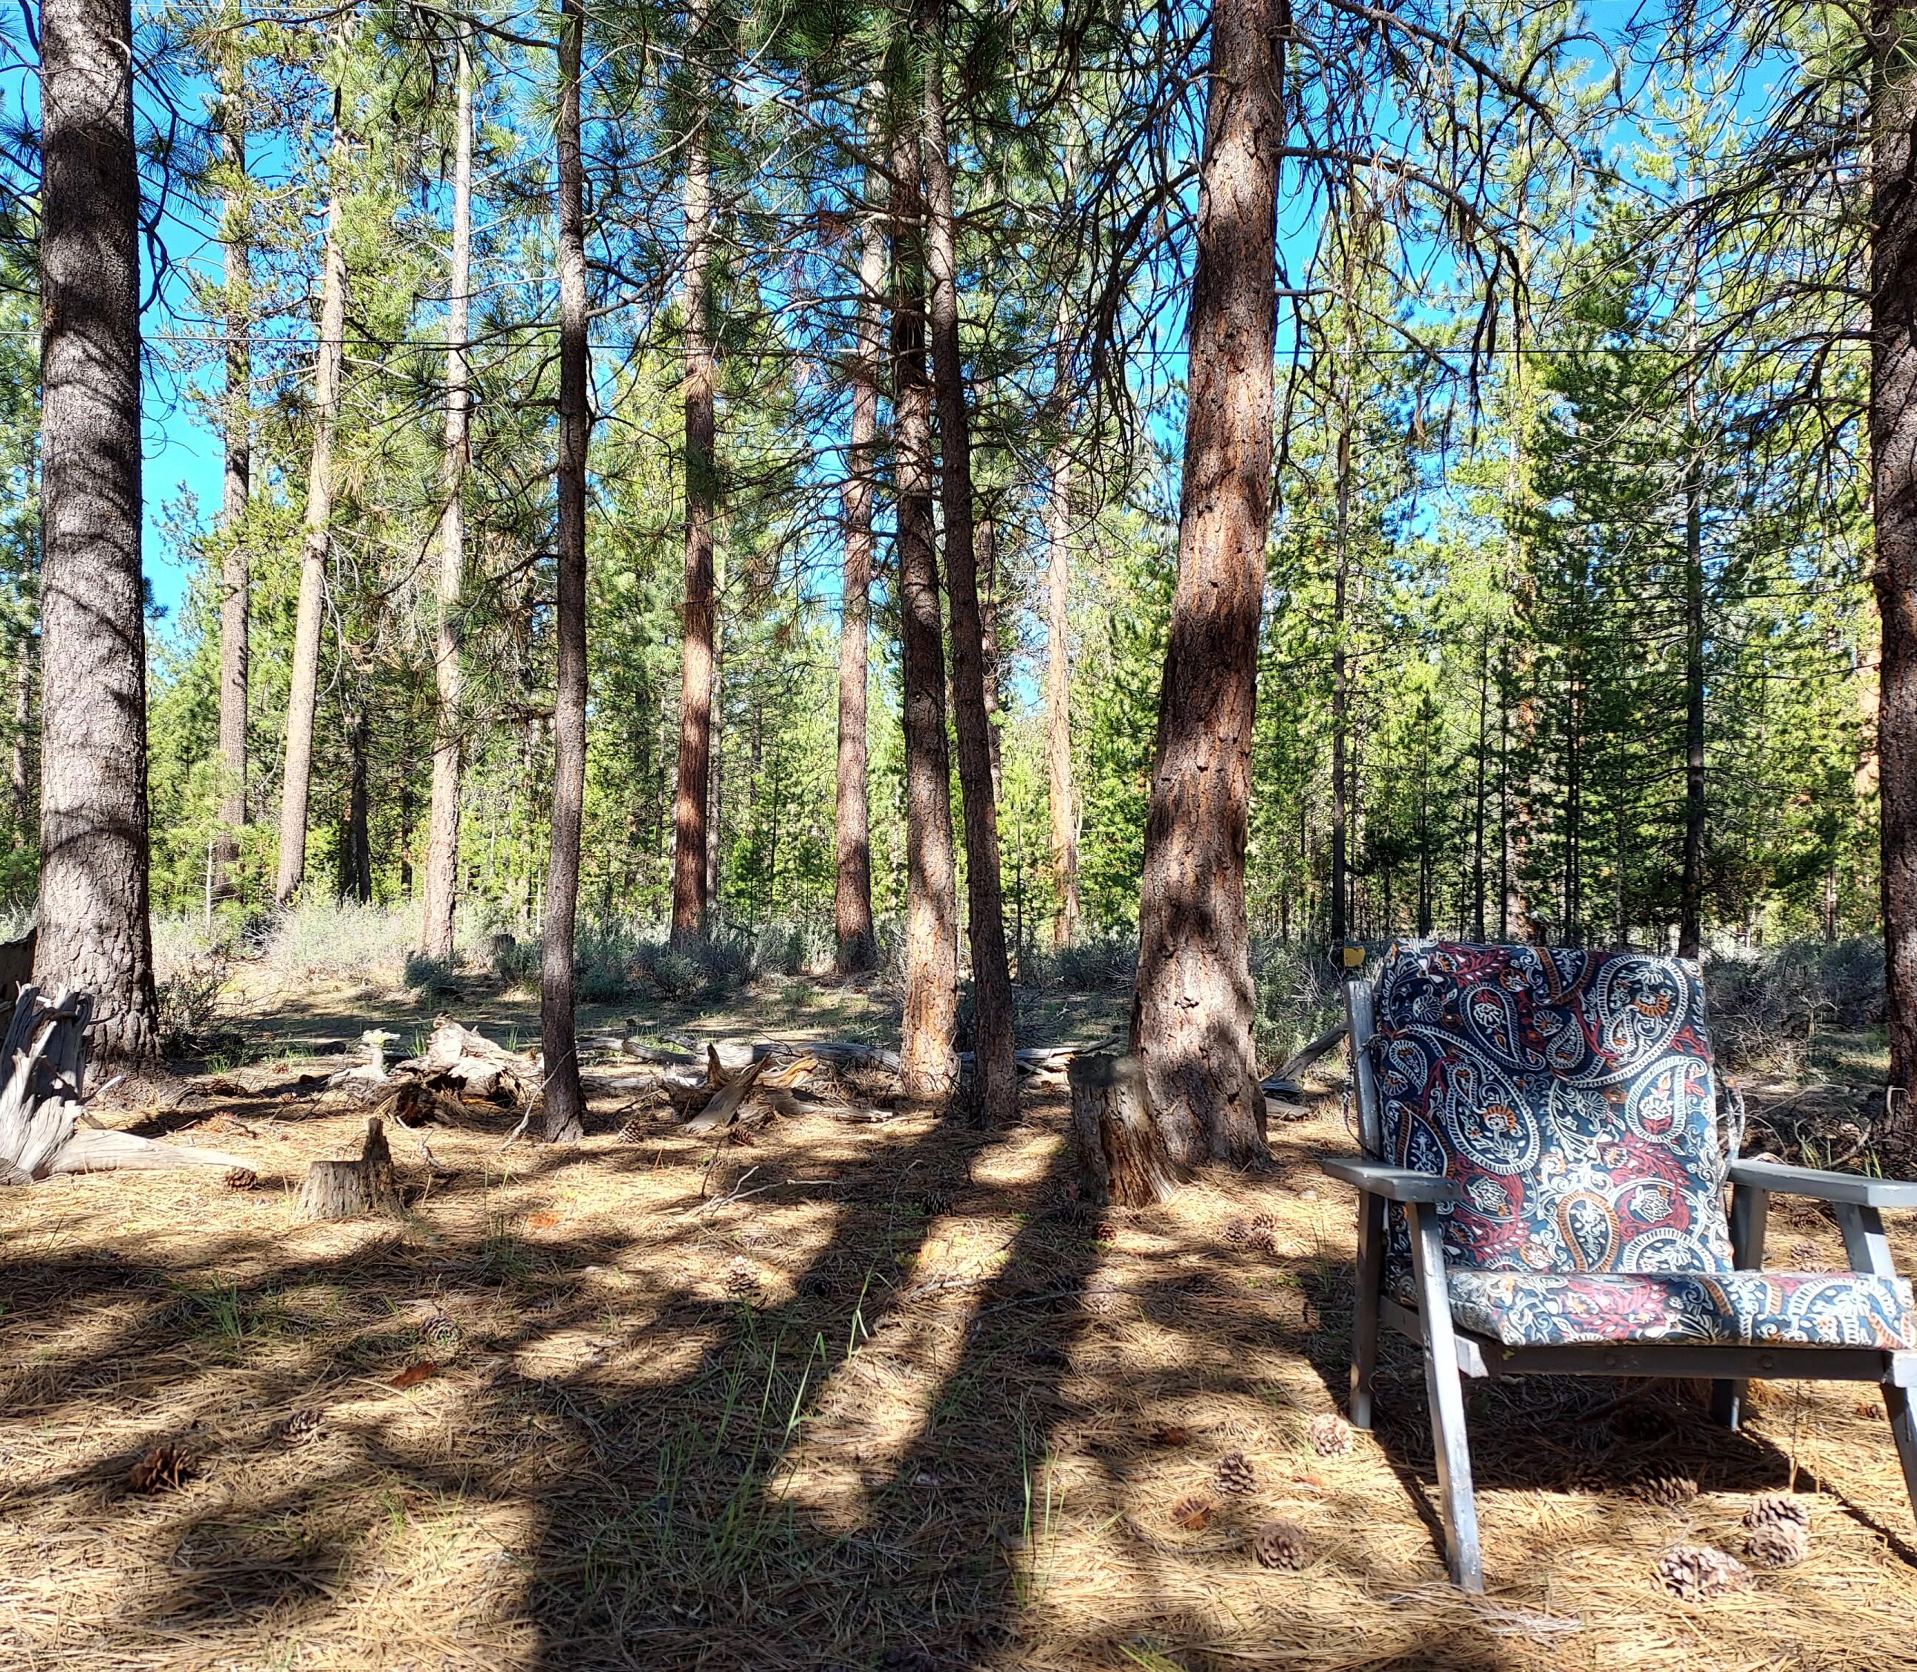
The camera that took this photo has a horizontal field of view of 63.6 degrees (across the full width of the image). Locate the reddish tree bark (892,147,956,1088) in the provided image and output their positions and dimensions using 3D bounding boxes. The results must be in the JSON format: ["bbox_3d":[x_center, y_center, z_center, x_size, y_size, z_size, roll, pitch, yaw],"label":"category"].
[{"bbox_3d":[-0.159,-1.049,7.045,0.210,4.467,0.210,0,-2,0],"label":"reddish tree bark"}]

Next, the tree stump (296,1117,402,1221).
[{"bbox_3d":[-1.846,0.995,4.680,0.310,0.280,0.290,1,-2,-21],"label":"tree stump"}]

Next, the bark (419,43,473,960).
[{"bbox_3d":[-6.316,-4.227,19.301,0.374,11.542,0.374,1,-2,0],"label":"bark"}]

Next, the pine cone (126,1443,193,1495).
[{"bbox_3d":[-1.311,1.039,2.538,0.108,0.068,0.080,1,-2,-27],"label":"pine cone"}]

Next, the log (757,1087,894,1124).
[{"bbox_3d":[-0.543,1.095,6.346,0.620,0.110,0.120,-1,-2,20],"label":"log"}]

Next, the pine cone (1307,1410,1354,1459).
[{"bbox_3d":[0.625,1.003,2.591,0.076,0.072,0.072,0,-2,0],"label":"pine cone"}]

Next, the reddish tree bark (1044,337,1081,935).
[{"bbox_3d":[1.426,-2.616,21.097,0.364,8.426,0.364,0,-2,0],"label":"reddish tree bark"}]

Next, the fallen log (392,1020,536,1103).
[{"bbox_3d":[-2.214,1.004,6.916,0.641,0.326,0.450,0,-2,0],"label":"fallen log"}]

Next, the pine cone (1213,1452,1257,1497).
[{"bbox_3d":[0.450,1.039,2.519,0.072,0.068,0.070,0,-2,10],"label":"pine cone"}]

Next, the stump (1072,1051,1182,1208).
[{"bbox_3d":[0.533,0.927,4.950,0.330,0.430,0.310,0,-2,6],"label":"stump"}]

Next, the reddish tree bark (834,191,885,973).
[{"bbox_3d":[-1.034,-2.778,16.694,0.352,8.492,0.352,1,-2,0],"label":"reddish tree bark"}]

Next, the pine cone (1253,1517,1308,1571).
[{"bbox_3d":[0.467,1.029,2.247,0.080,0.070,0.080,0,-2,12],"label":"pine cone"}]

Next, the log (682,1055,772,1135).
[{"bbox_3d":[-0.923,1.027,6.136,0.350,0.310,0.250,0,-2,0],"label":"log"}]

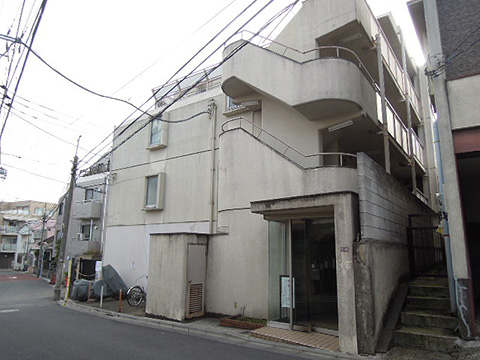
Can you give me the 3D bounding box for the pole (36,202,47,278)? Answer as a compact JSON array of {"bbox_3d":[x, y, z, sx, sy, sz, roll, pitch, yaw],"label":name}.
[{"bbox_3d":[-18.196,5.511,30.707,0.300,6.796,0.300,11,-16,-39],"label":"pole"}]

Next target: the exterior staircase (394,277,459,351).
[{"bbox_3d":[3.271,2.242,5.759,0.850,0.900,2.000,-8,-15,35],"label":"exterior staircase"}]

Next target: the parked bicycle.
[{"bbox_3d":[-3.044,3.695,11.255,0.550,1.000,1.750,-7,-14,32],"label":"parked bicycle"}]

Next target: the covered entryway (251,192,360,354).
[{"bbox_3d":[1.248,1.555,5.939,2.080,2.410,0.880,-10,-16,41],"label":"covered entryway"}]

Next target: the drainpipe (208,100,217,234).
[{"bbox_3d":[-0.960,-0.506,12.010,0.130,4.921,0.120,-7,-15,35],"label":"drainpipe"}]

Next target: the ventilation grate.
[{"bbox_3d":[-1.086,2.951,8.277,0.050,0.683,0.454,-8,-15,37],"label":"ventilation grate"}]

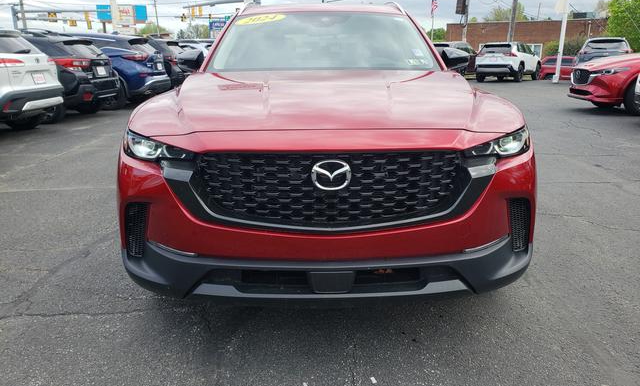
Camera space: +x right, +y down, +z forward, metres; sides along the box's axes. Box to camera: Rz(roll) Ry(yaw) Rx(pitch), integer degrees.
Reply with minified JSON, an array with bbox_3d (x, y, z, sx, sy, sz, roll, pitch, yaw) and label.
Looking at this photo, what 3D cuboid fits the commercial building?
[{"bbox_3d":[23.803,-15.401,50.548,17.000,4.500,11.000,13,21,38],"label":"commercial building"}]

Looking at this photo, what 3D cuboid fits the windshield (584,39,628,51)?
[{"bbox_3d":[11.739,-6.044,19.697,1.420,0.450,0.240,9,19,30],"label":"windshield"}]

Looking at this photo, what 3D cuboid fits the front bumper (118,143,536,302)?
[{"bbox_3d":[0.030,0.107,2.116,1.860,0.670,0.480,0,16,-1],"label":"front bumper"}]

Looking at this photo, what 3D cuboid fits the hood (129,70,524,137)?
[{"bbox_3d":[0.031,-0.473,2.413,1.700,0.250,1.120,0,16,-1],"label":"hood"}]

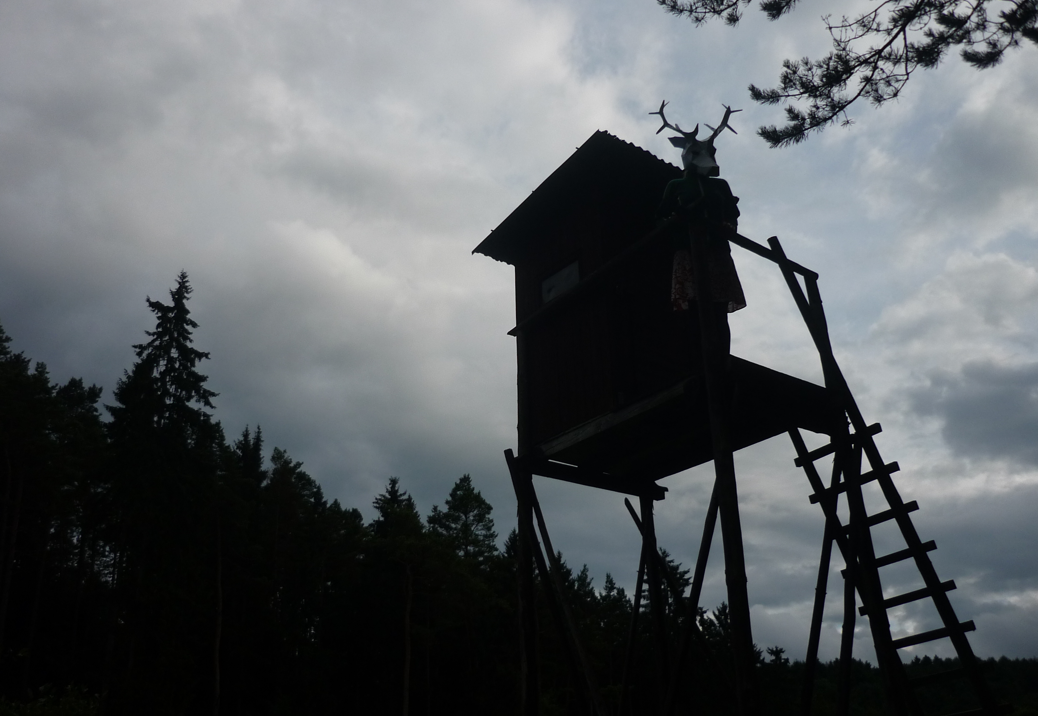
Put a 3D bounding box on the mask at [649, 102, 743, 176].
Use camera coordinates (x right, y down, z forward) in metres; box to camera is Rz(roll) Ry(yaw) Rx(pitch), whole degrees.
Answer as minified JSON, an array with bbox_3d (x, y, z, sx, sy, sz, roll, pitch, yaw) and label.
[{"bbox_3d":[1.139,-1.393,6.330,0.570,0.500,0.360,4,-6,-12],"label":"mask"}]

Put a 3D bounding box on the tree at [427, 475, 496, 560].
[{"bbox_3d":[-3.076,16.034,54.230,4.400,20.107,4.400,-1,-25,0],"label":"tree"}]

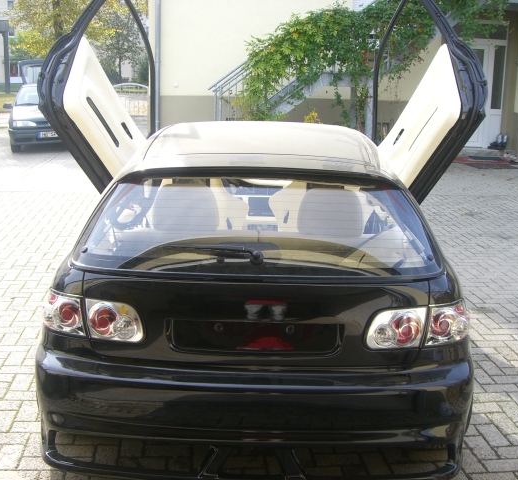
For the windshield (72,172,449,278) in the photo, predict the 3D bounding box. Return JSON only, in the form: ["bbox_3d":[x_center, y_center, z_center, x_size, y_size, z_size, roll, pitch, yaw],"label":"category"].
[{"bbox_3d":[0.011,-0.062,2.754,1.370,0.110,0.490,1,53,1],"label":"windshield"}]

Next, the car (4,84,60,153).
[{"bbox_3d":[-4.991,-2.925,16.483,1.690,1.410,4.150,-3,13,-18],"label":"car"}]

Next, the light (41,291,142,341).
[{"bbox_3d":[-0.606,0.271,2.555,0.390,0.145,0.160,5,13,16],"label":"light"}]

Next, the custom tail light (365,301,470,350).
[{"bbox_3d":[0.582,0.300,2.535,0.390,0.145,0.160,-2,13,-13],"label":"custom tail light"}]

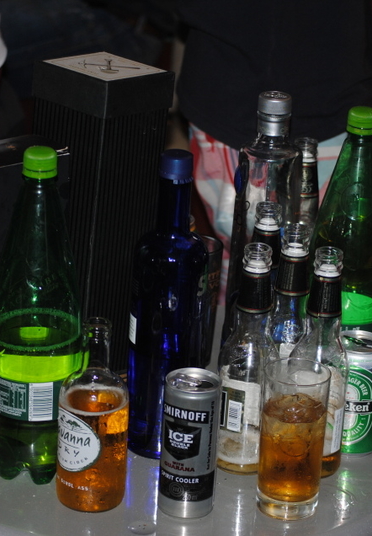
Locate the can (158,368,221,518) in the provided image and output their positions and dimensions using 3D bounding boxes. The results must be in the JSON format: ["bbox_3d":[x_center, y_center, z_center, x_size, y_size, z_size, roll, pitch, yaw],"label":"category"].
[{"bbox_3d":[0.004,0.164,1.690,0.052,0.134,0.052,3,23,-1],"label":"can"}]

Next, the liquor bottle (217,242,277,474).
[{"bbox_3d":[0.062,0.087,1.772,0.057,0.231,0.057,3,23,-1],"label":"liquor bottle"}]

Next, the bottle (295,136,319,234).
[{"bbox_3d":[0.125,-0.034,2.046,0.059,0.231,0.059,5,23,3],"label":"bottle"}]

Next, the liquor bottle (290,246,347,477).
[{"bbox_3d":[0.127,0.091,1.755,0.059,0.231,0.059,-2,24,-14],"label":"liquor bottle"}]

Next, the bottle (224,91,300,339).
[{"bbox_3d":[0.083,-0.036,1.947,0.069,0.308,0.069,1,23,-7],"label":"bottle"}]

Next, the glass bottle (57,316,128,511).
[{"bbox_3d":[-0.086,0.134,1.700,0.066,0.182,0.066,3,23,-1],"label":"glass bottle"}]

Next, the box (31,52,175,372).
[{"bbox_3d":[-0.099,-0.054,1.941,0.103,0.326,0.103,20,23,37],"label":"box"}]

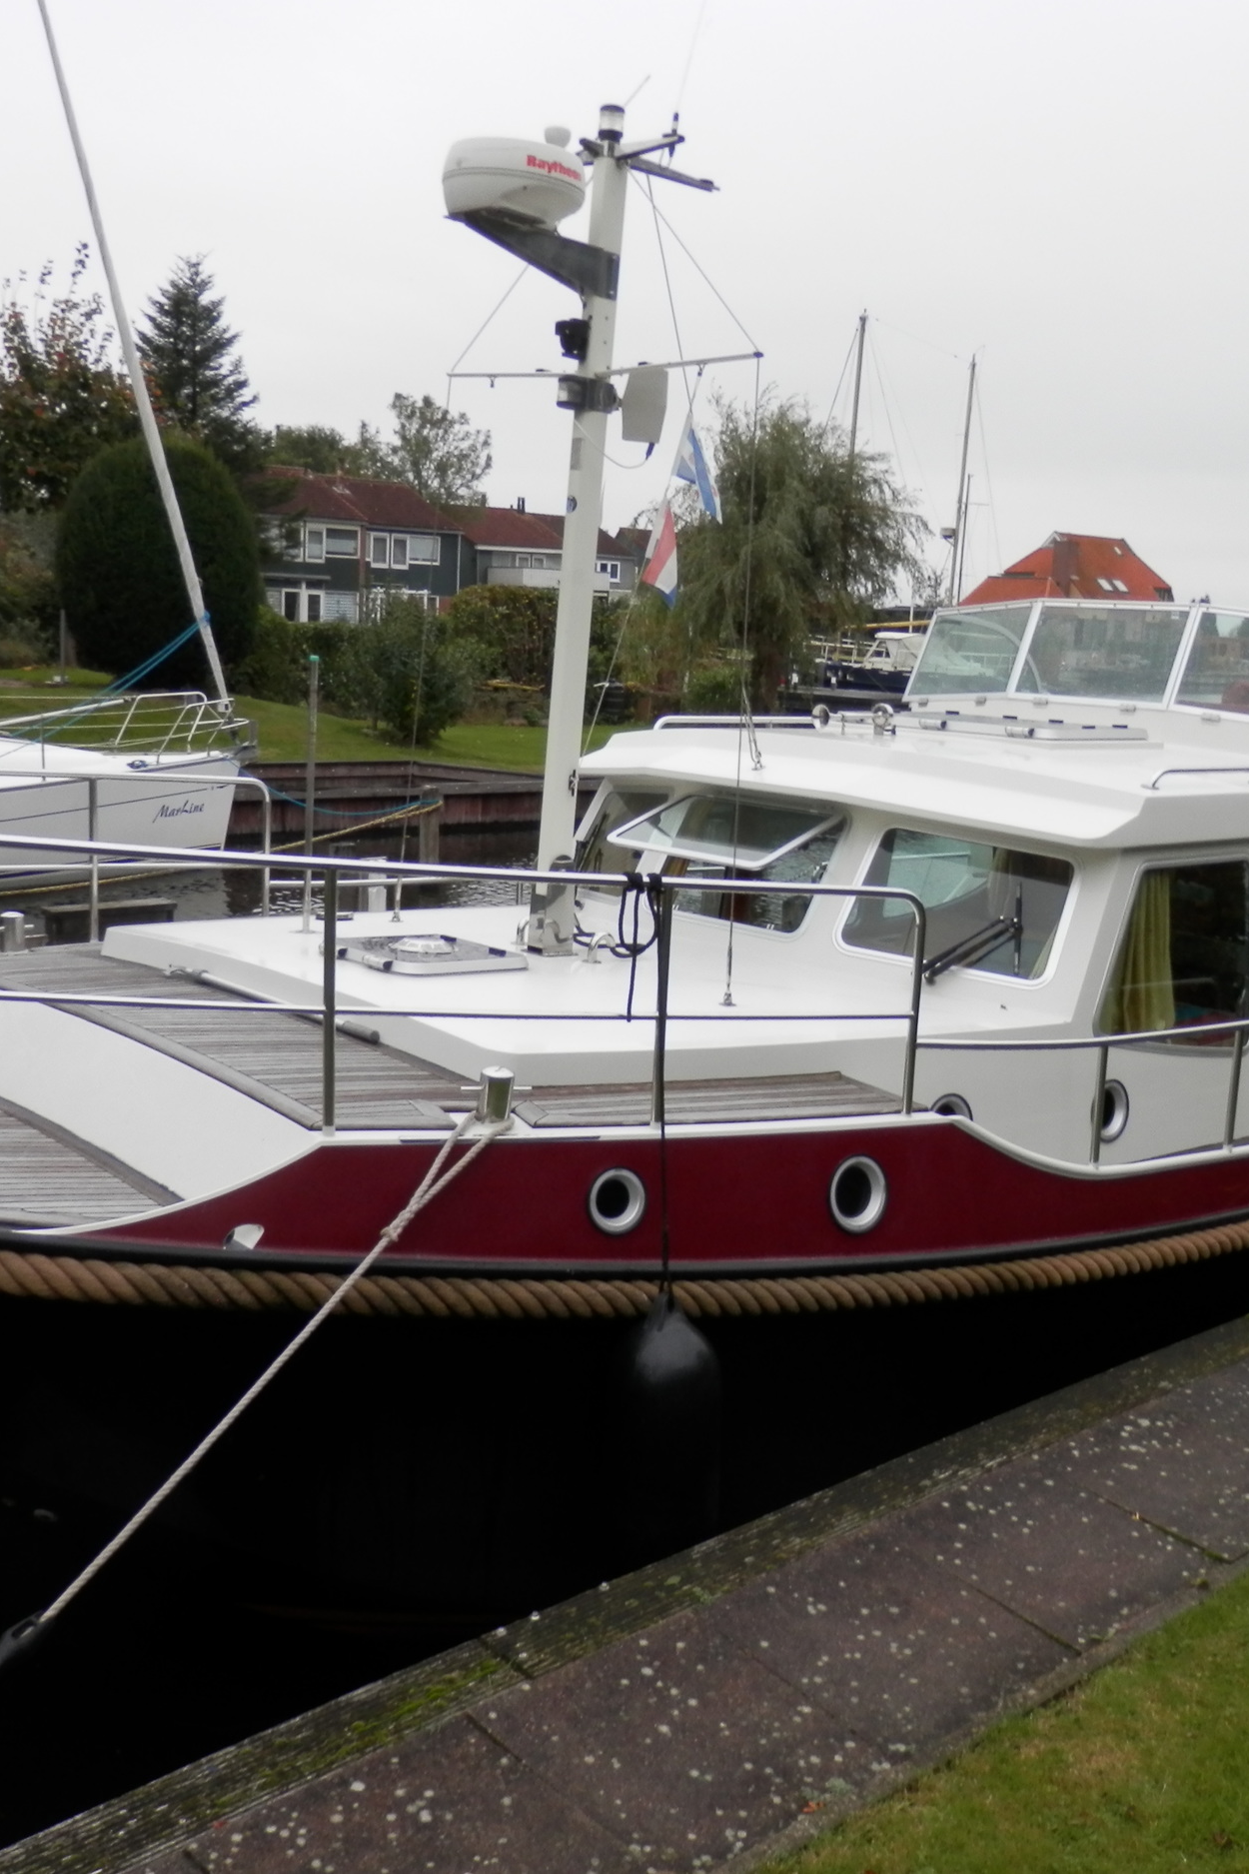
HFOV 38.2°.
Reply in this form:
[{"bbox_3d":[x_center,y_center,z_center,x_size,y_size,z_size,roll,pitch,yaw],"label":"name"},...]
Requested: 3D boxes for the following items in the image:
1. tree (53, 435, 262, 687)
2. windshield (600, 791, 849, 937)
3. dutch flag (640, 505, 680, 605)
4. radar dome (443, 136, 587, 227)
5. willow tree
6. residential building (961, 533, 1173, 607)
[{"bbox_3d":[-6.708,-5.386,26.000,2.900,3.500,2.900,0,10,-14],"label":"tree"},{"bbox_3d":[0.367,-0.302,6.572,0.400,0.450,0.920,-6,13,-41],"label":"windshield"},{"bbox_3d":[0.121,-1.280,6.037,0.150,0.350,0.100,-1,10,-19],"label":"dutch flag"},{"bbox_3d":[-0.340,-2.329,5.569,0.450,0.240,0.450,2,10,0],"label":"radar dome"},{"bbox_3d":[3.115,-6.698,32.000,4.300,5.500,4.200,3,10,6],"label":"willow tree"},{"bbox_3d":[22.642,-16.770,92.000,9.500,7.500,9.500,-6,13,-41],"label":"residential building"}]

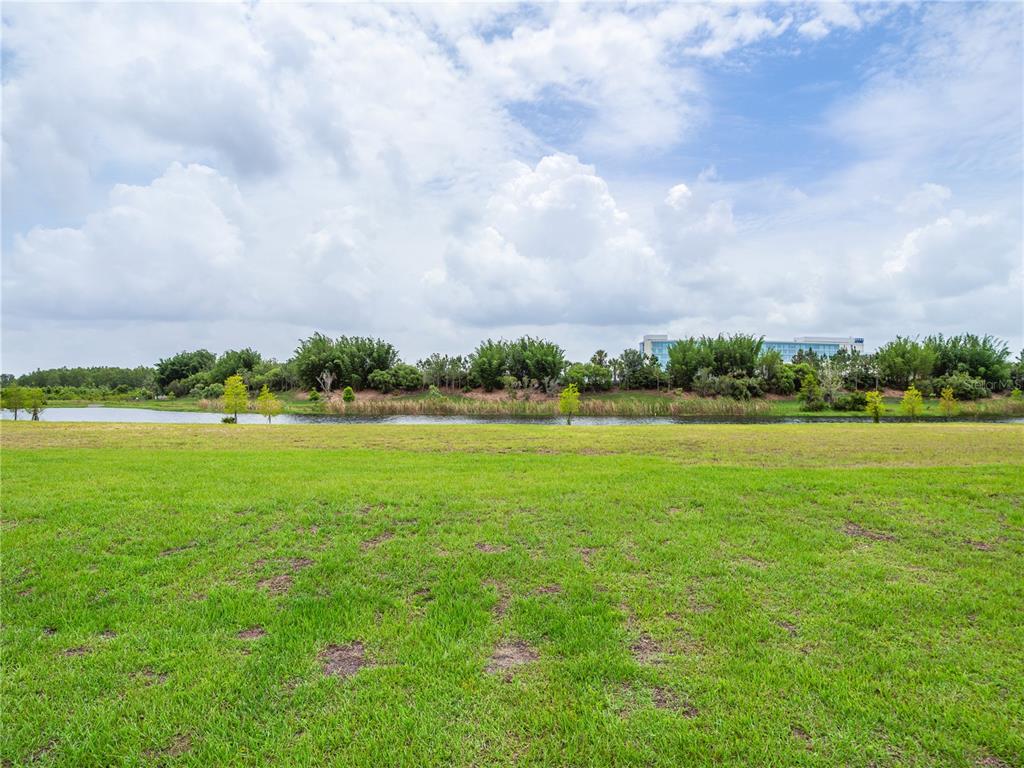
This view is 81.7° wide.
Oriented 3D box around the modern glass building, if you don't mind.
[{"bbox_3d":[139.000,-12.700,350.000,135.000,28.000,25.000,0,0,-9],"label":"modern glass building"}]

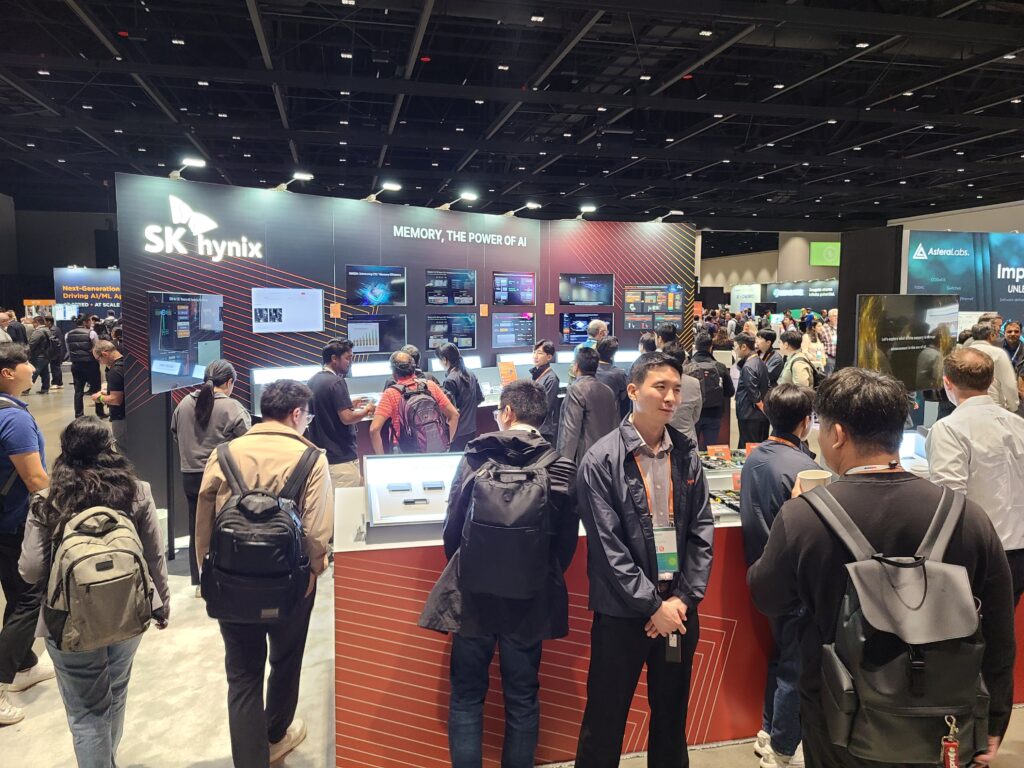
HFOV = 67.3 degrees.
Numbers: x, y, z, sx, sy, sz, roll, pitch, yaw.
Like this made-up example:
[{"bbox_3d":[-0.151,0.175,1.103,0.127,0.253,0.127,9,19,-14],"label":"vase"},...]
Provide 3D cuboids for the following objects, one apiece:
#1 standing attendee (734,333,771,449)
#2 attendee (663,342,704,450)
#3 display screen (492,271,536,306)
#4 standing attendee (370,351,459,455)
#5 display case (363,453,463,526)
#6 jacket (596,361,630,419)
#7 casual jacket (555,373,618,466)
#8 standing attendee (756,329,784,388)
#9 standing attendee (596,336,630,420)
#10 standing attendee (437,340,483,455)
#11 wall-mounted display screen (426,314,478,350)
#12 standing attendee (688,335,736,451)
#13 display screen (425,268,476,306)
[{"bbox_3d":[2.396,0.335,7.675,0.360,1.695,0.500,5,8,39],"label":"standing attendee"},{"bbox_3d":[1.315,0.517,6.283,0.500,1.719,0.340,0,6,-3],"label":"attendee"},{"bbox_3d":[0.032,-1.122,9.116,0.730,0.420,0.060,-5,8,-43],"label":"display screen"},{"bbox_3d":[-0.733,0.590,5.788,0.600,1.663,0.460,-4,7,-33],"label":"standing attendee"},{"bbox_3d":[-0.345,0.480,3.425,0.620,0.280,0.460,-1,6,-14],"label":"display case"},{"bbox_3d":[0.891,0.154,6.956,0.460,0.700,0.300,-1,6,-11],"label":"jacket"},{"bbox_3d":[0.575,0.288,5.861,0.530,0.723,0.340,-4,7,-34],"label":"casual jacket"},{"bbox_3d":[2.707,0.282,8.072,0.360,1.719,0.500,2,6,17],"label":"standing attendee"},{"bbox_3d":[0.904,0.395,7.179,0.500,1.678,0.360,2,6,16],"label":"standing attendee"},{"bbox_3d":[-0.488,0.441,7.289,0.450,1.660,0.330,-4,7,-33],"label":"standing attendee"},{"bbox_3d":[-0.680,-0.589,8.720,0.725,0.410,0.060,-5,8,-42],"label":"wall-mounted display screen"},{"bbox_3d":[2.052,0.293,8.073,0.540,1.696,0.400,2,6,21],"label":"standing attendee"},{"bbox_3d":[-0.670,-1.056,8.452,0.730,0.420,0.060,-5,8,-43],"label":"display screen"}]

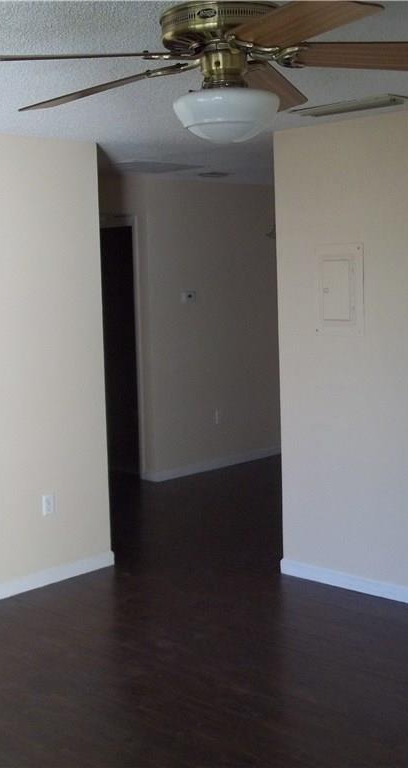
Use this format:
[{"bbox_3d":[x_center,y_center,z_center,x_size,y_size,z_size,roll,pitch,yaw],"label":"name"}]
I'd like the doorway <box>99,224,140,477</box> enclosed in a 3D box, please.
[{"bbox_3d":[-0.825,-0.263,8.027,0.780,2.060,0.110,4,9,41],"label":"doorway"}]

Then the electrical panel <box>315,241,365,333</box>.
[{"bbox_3d":[0.696,-0.485,4.860,0.300,0.480,0.025,4,9,41],"label":"electrical panel"}]

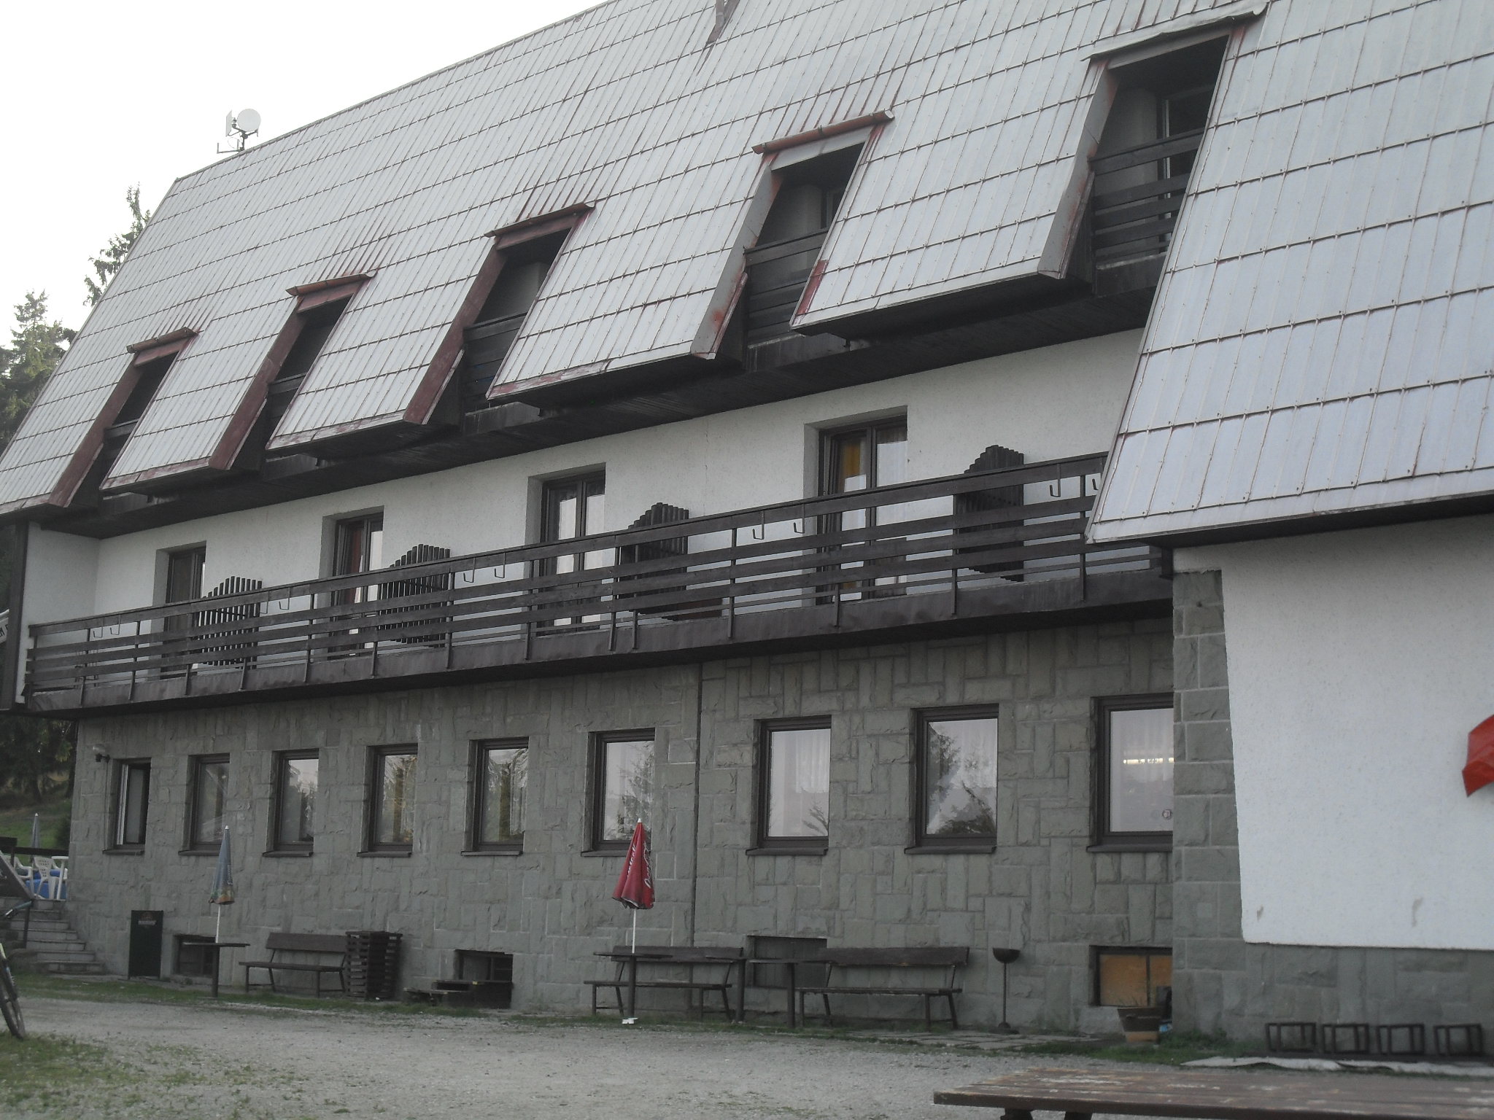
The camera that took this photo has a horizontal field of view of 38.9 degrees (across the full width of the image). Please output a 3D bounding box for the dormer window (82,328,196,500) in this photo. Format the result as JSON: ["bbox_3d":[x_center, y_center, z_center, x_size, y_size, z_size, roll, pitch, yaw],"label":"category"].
[{"bbox_3d":[-9.484,-2.194,32.610,1.768,2.548,1.248,-8,-13,43],"label":"dormer window"}]

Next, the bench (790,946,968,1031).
[{"bbox_3d":[1.392,4.435,21.951,1.821,0.858,0.676,-8,-13,43],"label":"bench"}]

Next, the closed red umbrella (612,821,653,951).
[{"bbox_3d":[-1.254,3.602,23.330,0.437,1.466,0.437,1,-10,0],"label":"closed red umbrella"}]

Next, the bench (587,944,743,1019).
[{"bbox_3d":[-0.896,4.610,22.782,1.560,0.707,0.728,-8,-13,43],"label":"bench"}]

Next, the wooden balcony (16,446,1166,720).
[{"bbox_3d":[-3.584,0.779,27.394,21.736,1.487,1.144,-8,-13,43],"label":"wooden balcony"}]

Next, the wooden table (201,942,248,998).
[{"bbox_3d":[-7.227,5.613,28.869,0.749,0.718,0.749,-8,-13,43],"label":"wooden table"}]

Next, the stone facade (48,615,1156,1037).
[{"bbox_3d":[-3.139,3.637,27.492,21.788,4.108,0.520,-8,-13,43],"label":"stone facade"}]

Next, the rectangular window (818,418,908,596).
[{"bbox_3d":[1.351,-0.460,23.952,1.534,2.309,0.146,-8,-13,43],"label":"rectangular window"}]

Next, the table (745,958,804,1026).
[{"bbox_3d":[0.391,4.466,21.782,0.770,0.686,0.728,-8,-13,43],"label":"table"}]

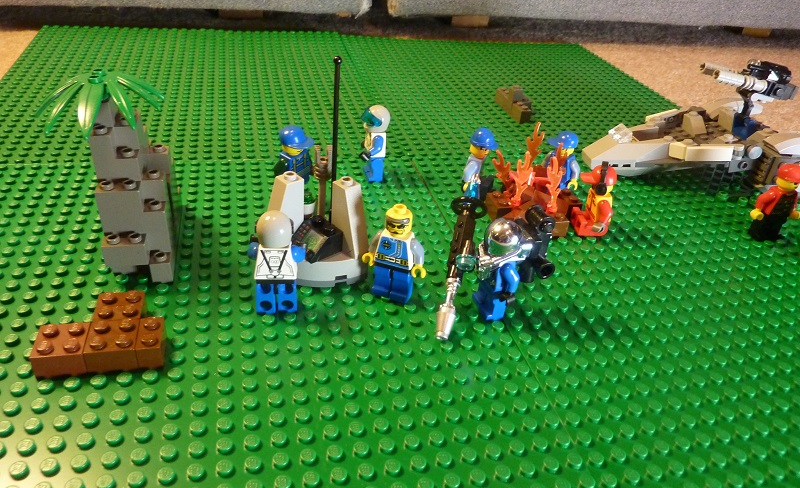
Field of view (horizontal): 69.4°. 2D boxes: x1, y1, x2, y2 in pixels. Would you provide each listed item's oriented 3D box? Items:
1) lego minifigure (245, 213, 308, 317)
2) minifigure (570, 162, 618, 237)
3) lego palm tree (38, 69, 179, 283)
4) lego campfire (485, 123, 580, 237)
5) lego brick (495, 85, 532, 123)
[{"bbox_3d":[-0.046,0.006,0.219,0.022,0.043,0.015,0,34,-9],"label":"lego minifigure"},{"bbox_3d":[0.099,-0.023,0.293,0.020,0.036,0.021,5,33,-3],"label":"minifigure"},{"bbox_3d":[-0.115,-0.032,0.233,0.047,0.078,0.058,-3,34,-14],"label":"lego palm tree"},{"bbox_3d":[0.072,-0.034,0.299,0.050,0.043,0.049,-3,34,-14],"label":"lego campfire"},{"bbox_3d":[0.091,-0.109,0.437,0.017,0.021,0.046,-3,34,-14],"label":"lego brick"}]

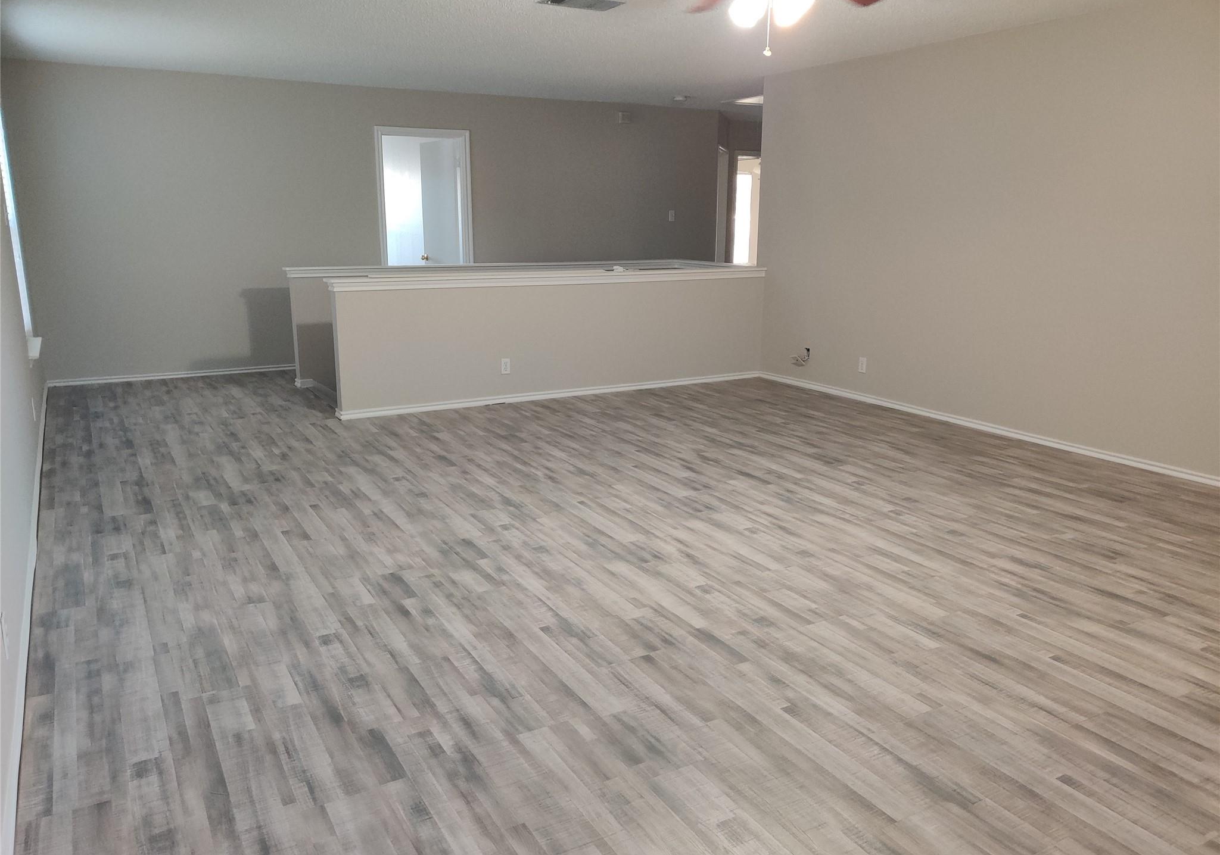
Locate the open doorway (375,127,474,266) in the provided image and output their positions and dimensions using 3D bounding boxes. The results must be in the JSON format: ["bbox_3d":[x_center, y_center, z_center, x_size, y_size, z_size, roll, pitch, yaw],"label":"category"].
[{"bbox_3d":[-1.718,-1.689,8.890,0.880,2.104,0.130,-7,14,-29],"label":"open doorway"}]

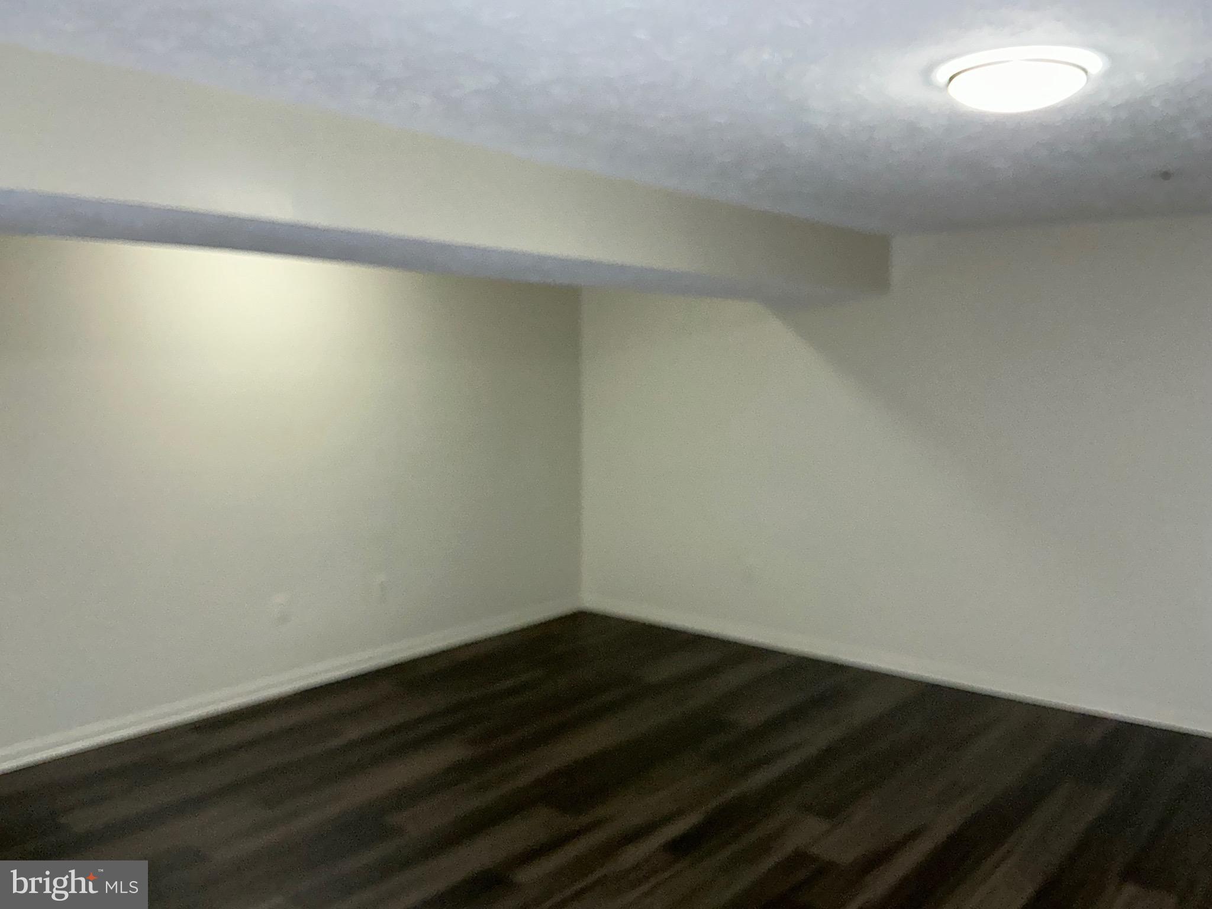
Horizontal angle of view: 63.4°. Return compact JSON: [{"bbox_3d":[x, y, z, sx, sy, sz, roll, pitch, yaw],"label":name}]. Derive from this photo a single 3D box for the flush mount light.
[{"bbox_3d":[0.930,-0.827,2.228,0.355,0.087,0.355,4,6,41],"label":"flush mount light"}]

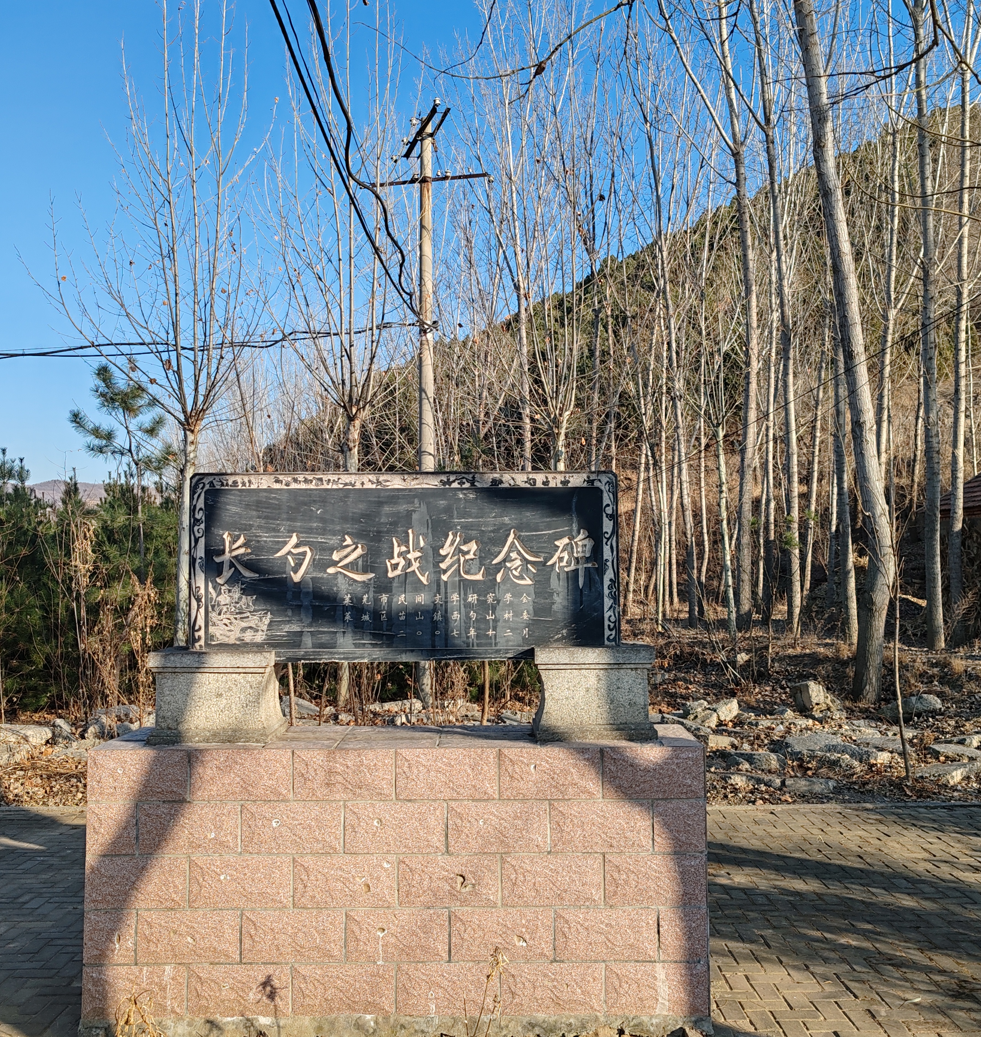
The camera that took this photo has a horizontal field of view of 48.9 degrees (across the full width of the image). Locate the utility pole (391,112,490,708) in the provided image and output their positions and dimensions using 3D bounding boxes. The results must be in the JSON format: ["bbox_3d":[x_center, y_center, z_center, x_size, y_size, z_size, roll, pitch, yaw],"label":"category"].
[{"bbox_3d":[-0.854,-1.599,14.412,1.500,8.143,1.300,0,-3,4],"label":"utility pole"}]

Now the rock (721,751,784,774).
[{"bbox_3d":[2.351,2.193,9.691,0.550,0.149,0.380,-1,-3,13],"label":"rock"}]

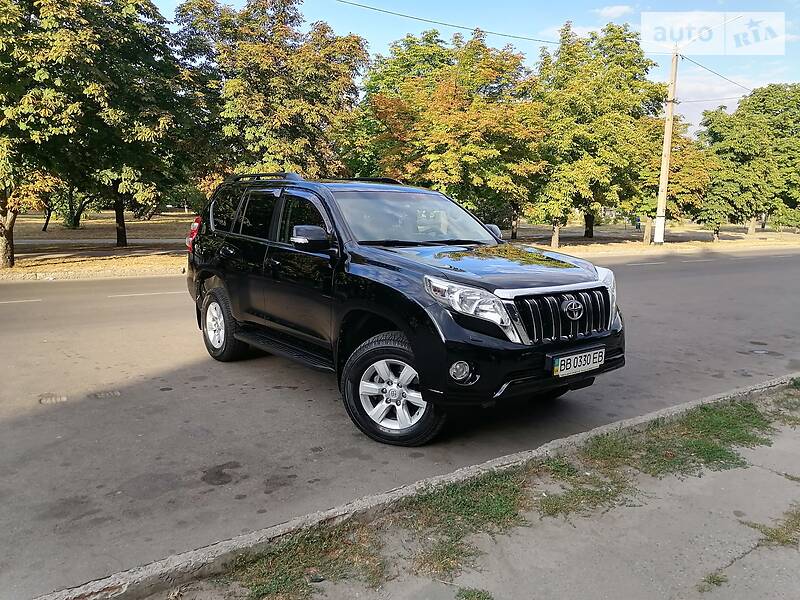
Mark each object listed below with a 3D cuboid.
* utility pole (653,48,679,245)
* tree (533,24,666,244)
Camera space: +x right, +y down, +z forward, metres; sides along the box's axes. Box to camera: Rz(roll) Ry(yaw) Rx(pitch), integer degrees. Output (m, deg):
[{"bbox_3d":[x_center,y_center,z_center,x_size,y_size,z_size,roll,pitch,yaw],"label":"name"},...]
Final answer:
[{"bbox_3d":[13.264,-7.512,31.000,0.400,9.518,0.400,1,8,0],"label":"utility pole"},{"bbox_3d":[8.609,-7.050,27.200,5.841,9.505,5.841,1,8,0],"label":"tree"}]

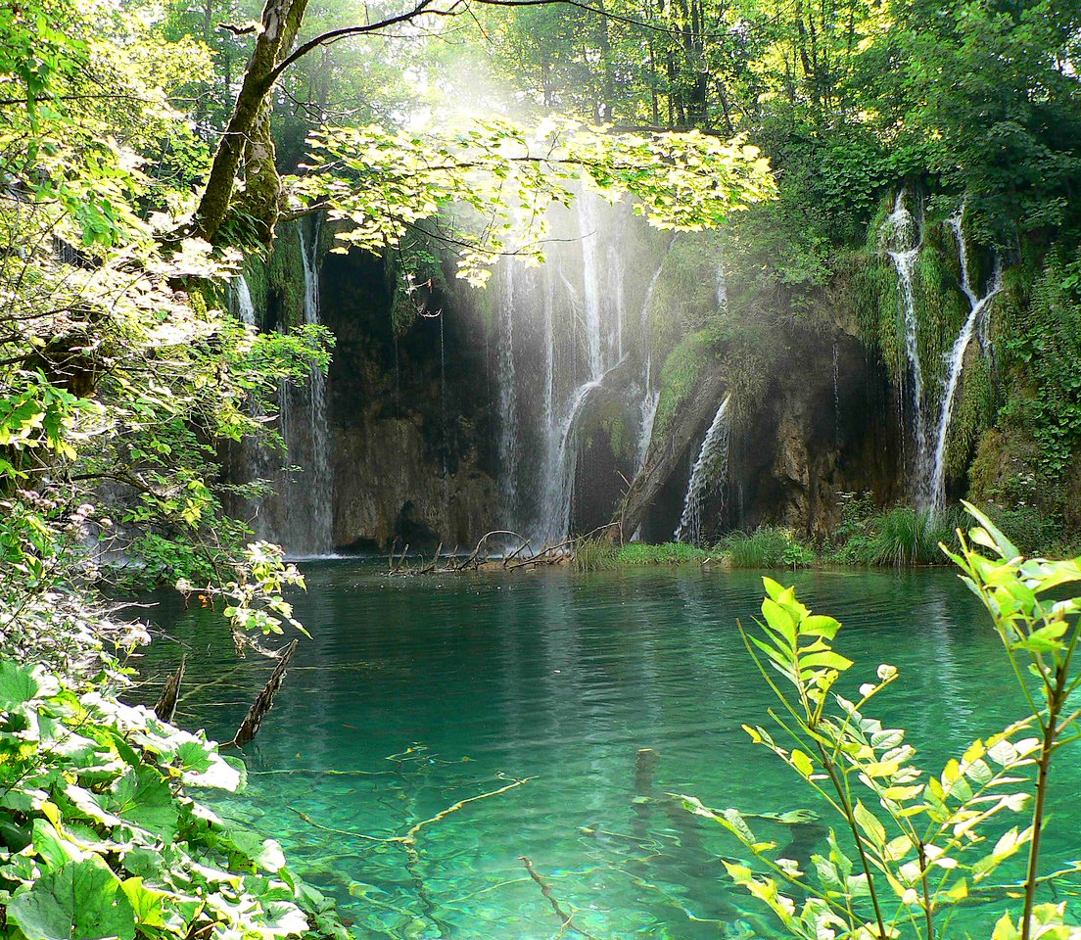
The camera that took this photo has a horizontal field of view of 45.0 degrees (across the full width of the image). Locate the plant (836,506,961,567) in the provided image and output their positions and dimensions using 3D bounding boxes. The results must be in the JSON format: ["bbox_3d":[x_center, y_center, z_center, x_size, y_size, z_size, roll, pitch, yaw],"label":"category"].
[{"bbox_3d":[5.476,1.014,20.000,1.750,0.920,1.200,0,2,6],"label":"plant"}]

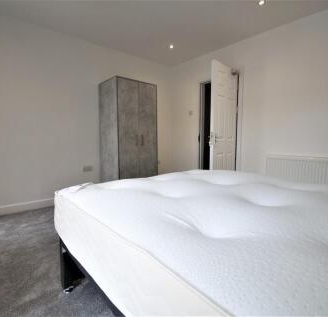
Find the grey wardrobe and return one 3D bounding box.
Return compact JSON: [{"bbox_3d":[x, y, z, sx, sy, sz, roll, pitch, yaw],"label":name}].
[{"bbox_3d":[-0.564,-0.278,3.235,0.723,1.798,0.551,-5,7,-42],"label":"grey wardrobe"}]

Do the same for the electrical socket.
[{"bbox_3d":[-1.188,0.156,3.084,0.146,0.086,0.012,-5,7,-42],"label":"electrical socket"}]

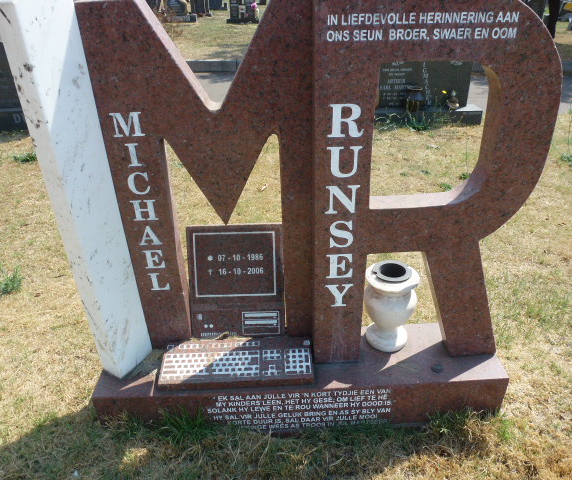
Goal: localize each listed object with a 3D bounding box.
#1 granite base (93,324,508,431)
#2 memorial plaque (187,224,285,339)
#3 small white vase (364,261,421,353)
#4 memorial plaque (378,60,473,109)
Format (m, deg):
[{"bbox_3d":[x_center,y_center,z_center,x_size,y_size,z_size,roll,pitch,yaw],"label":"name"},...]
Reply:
[{"bbox_3d":[0.048,0.466,1.491,1.250,0.200,0.258,-2,30,-1],"label":"granite base"},{"bbox_3d":[-0.165,0.158,1.457,0.312,0.405,0.040,-2,14,-1],"label":"memorial plaque"},{"bbox_3d":[0.334,0.214,1.434,0.165,0.275,0.165,-2,30,-1],"label":"small white vase"},{"bbox_3d":[1.322,-1.543,4.213,0.833,0.540,0.090,0,30,4],"label":"memorial plaque"}]

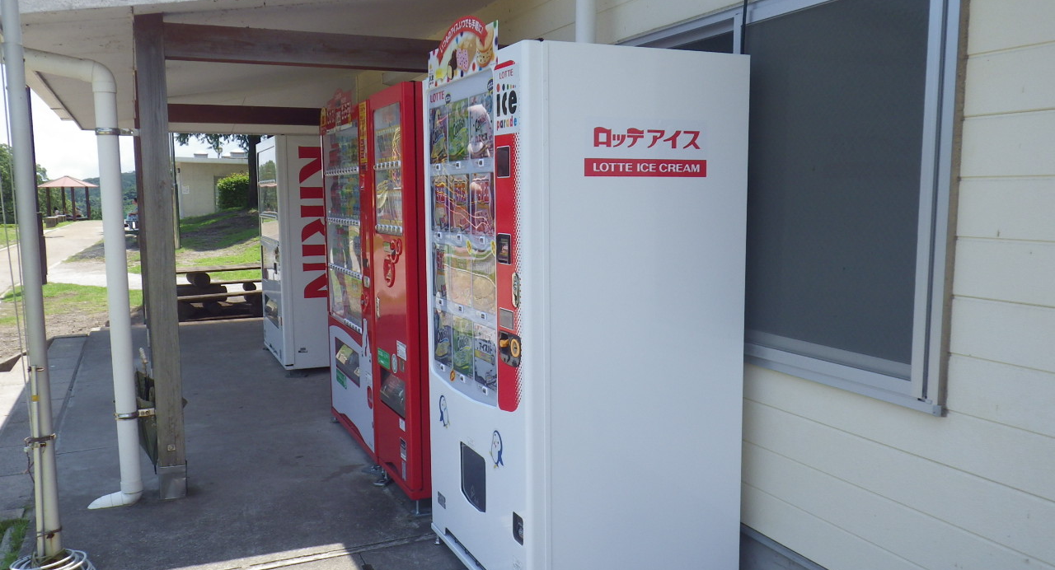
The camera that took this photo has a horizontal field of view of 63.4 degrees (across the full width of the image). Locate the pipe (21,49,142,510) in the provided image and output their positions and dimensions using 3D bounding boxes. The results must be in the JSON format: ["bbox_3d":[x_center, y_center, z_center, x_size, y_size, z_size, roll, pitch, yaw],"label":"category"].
[{"bbox_3d":[-2.019,-0.013,3.851,0.425,2.091,0.100,-3,7,-24],"label":"pipe"}]

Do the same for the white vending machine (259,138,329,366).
[{"bbox_3d":[-1.826,-0.292,7.348,0.750,1.873,1.350,-3,7,-24],"label":"white vending machine"}]

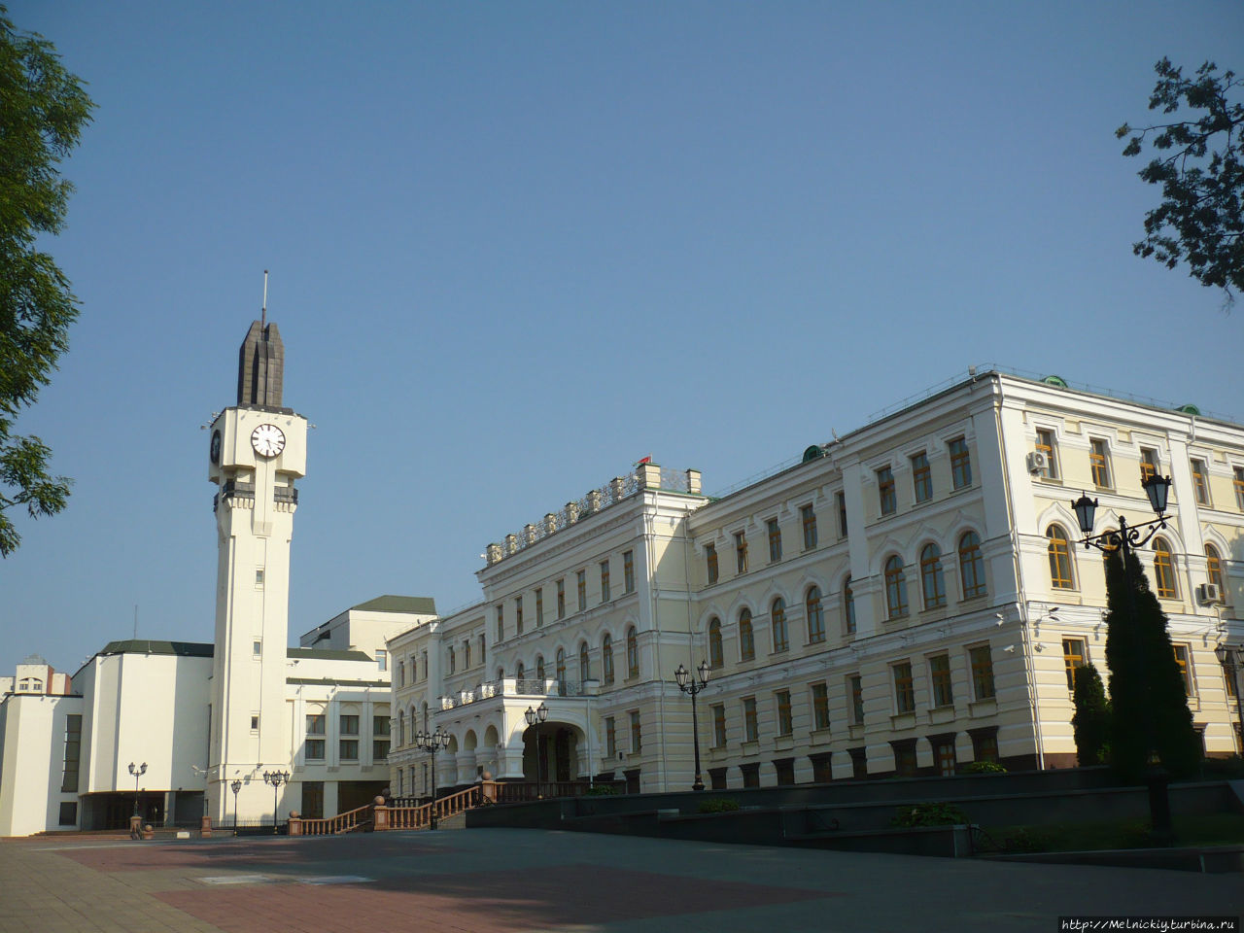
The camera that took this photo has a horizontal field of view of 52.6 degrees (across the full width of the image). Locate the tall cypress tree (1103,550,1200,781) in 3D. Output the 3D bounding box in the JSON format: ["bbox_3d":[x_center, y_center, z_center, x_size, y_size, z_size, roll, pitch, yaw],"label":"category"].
[{"bbox_3d":[9.540,3.691,22.801,1.550,4.250,1.550,7,-19,-30],"label":"tall cypress tree"}]

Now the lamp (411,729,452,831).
[{"bbox_3d":[-8.885,14.702,59.276,1.650,4.700,1.650,7,-19,-30],"label":"lamp"}]

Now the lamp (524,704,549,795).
[{"bbox_3d":[-3.597,12.443,54.130,0.420,4.450,1.620,7,-19,-30],"label":"lamp"}]

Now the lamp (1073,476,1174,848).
[{"bbox_3d":[7.218,2.704,17.544,0.420,5.000,1.720,7,-19,-30],"label":"lamp"}]

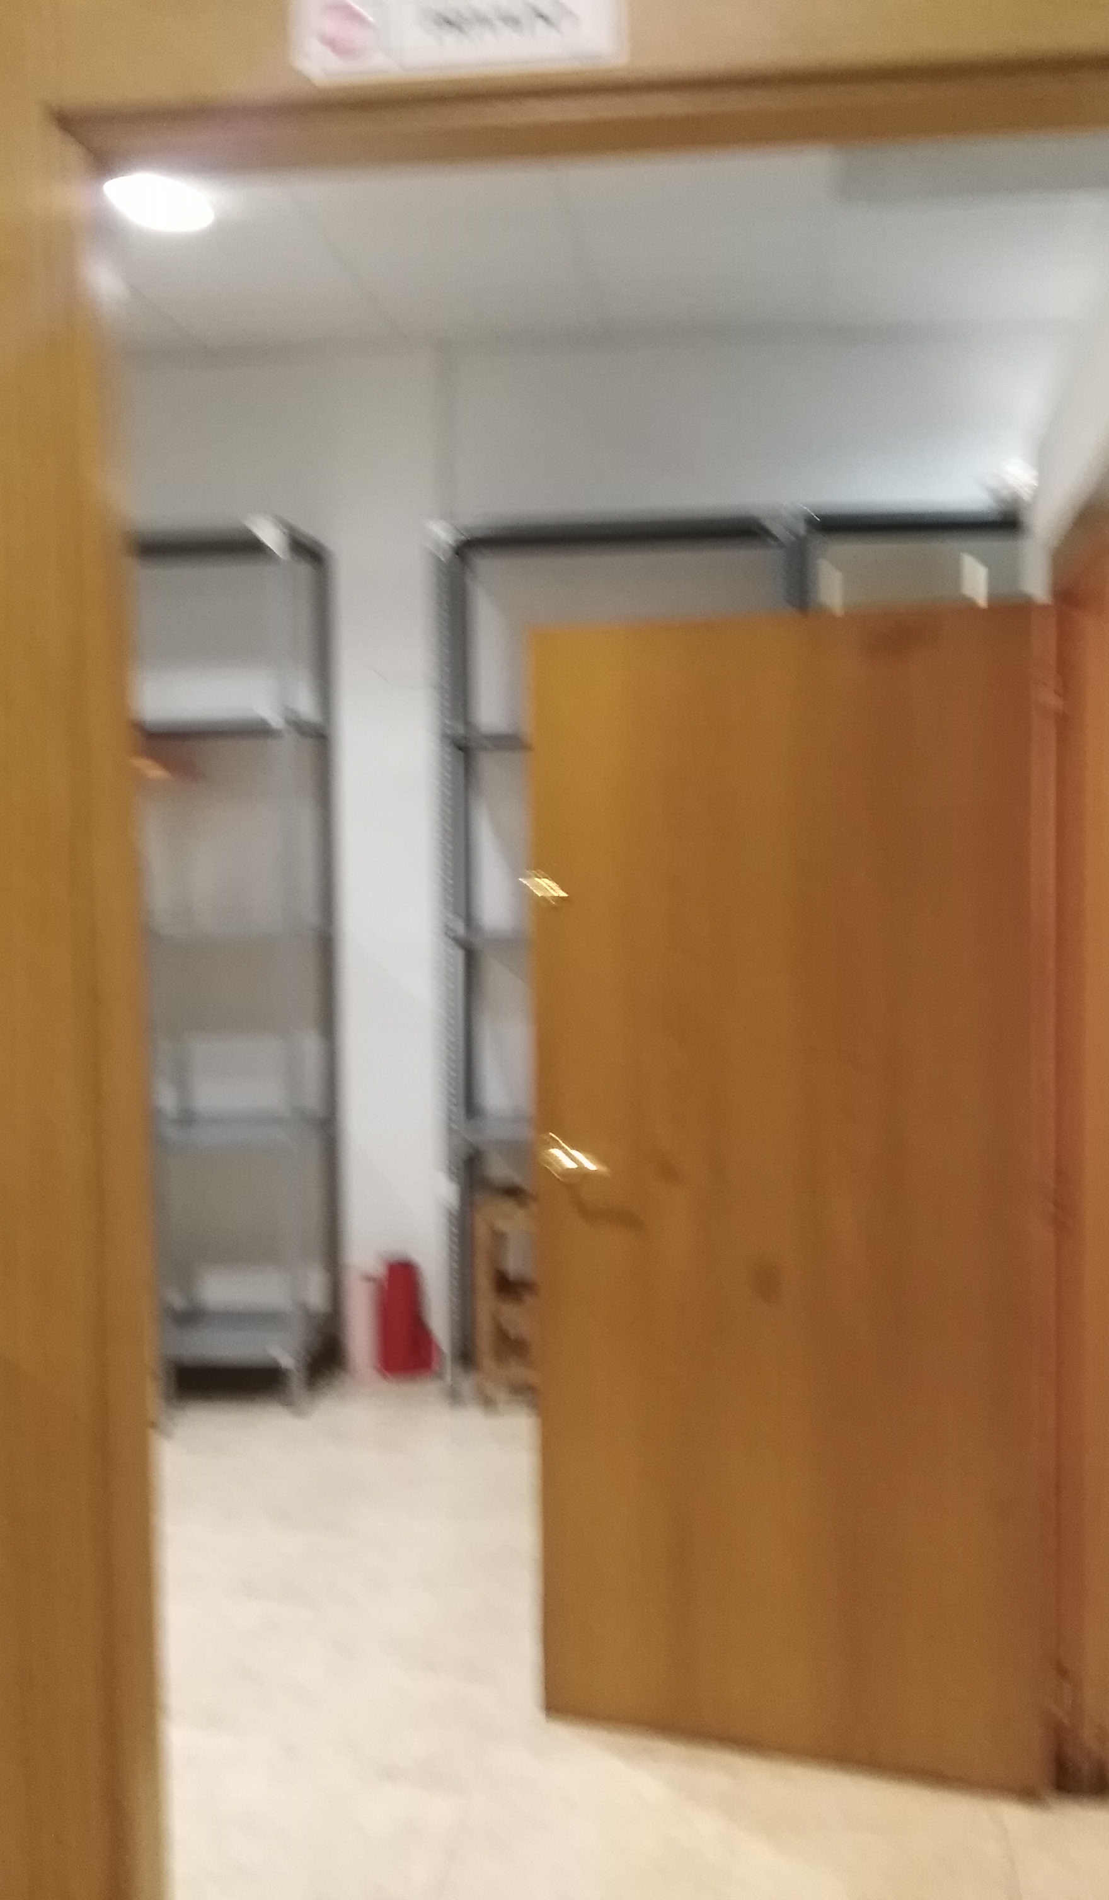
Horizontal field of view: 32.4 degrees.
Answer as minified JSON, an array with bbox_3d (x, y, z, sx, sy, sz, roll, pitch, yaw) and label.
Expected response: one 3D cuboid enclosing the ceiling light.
[{"bbox_3d":[-0.924,-1.737,4.475,0.200,0.050,0.200,0,3,9],"label":"ceiling light"}]

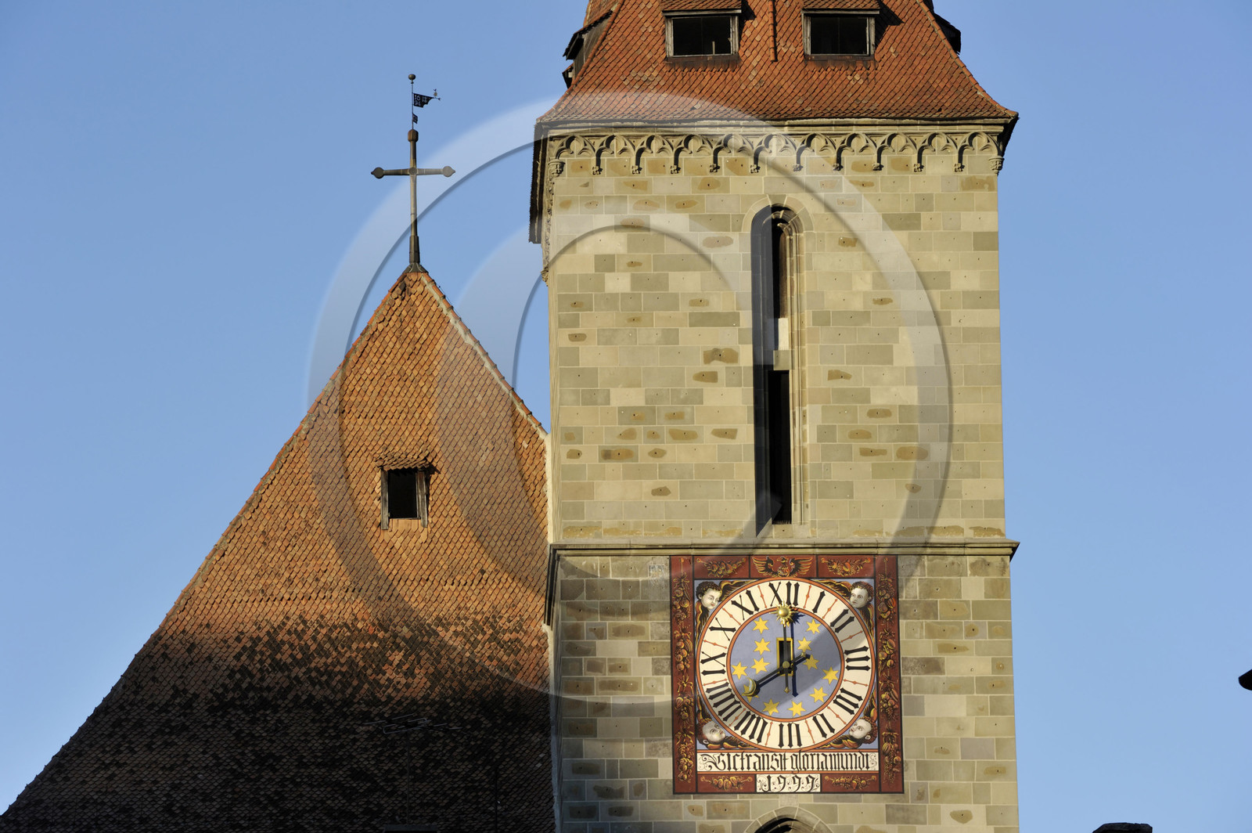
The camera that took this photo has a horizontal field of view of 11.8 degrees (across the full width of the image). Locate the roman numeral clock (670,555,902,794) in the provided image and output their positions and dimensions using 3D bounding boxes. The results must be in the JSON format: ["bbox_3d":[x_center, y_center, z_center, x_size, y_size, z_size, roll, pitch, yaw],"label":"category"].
[{"bbox_3d":[3.774,6.031,142.830,5.412,5.710,0.350,0,-14,-2],"label":"roman numeral clock"}]

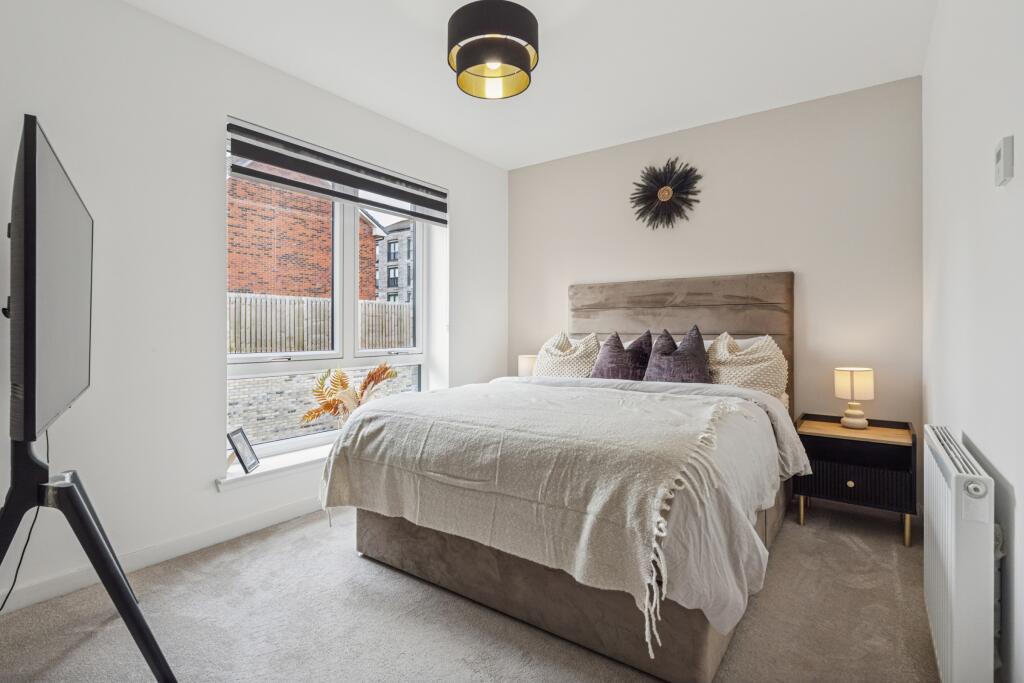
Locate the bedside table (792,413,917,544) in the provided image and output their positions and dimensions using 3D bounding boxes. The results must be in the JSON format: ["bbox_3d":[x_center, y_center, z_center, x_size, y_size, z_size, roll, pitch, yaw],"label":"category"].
[{"bbox_3d":[1.806,0.697,2.416,0.495,0.538,0.395,1,1,35],"label":"bedside table"}]

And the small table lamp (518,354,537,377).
[{"bbox_3d":[0.136,0.279,3.629,0.170,0.320,0.170,1,1,35],"label":"small table lamp"}]

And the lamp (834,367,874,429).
[{"bbox_3d":[1.835,0.304,2.442,0.172,0.318,0.172,1,1,35],"label":"lamp"}]

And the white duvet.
[{"bbox_3d":[0.337,0.491,2.248,1.725,0.535,1.600,1,1,35],"label":"white duvet"}]

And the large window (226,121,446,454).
[{"bbox_3d":[-1.011,-0.270,2.876,0.160,1.700,1.525,1,1,35],"label":"large window"}]

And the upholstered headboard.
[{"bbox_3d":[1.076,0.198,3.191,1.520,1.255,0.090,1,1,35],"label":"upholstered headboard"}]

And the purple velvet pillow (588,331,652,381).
[{"bbox_3d":[0.728,0.111,2.971,0.400,0.380,0.150,1,-17,35],"label":"purple velvet pillow"}]

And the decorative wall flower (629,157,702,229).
[{"bbox_3d":[1.070,-1.047,3.190,0.490,0.495,0.070,1,1,35],"label":"decorative wall flower"}]

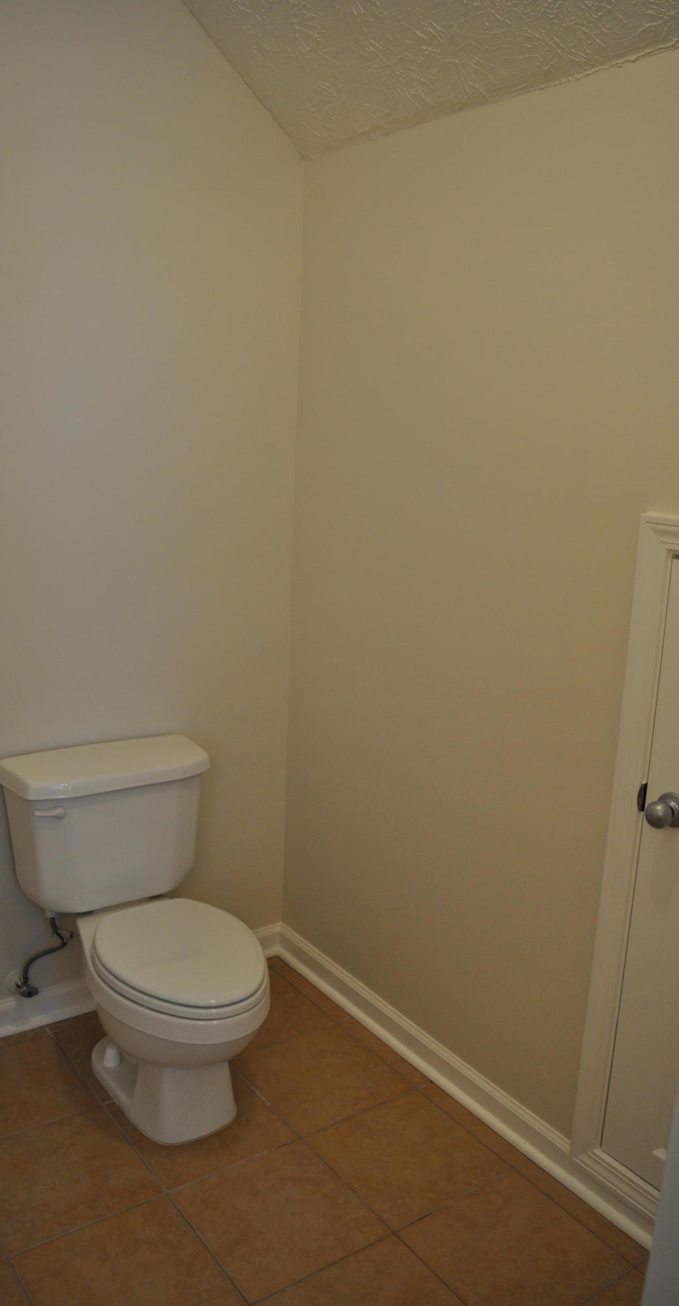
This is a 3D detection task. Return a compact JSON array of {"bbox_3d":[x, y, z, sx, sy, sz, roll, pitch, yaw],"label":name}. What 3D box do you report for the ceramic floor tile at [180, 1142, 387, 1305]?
[{"bbox_3d":[-0.121,1.128,1.960,0.332,0.010,0.332,-6,15,-35],"label":"ceramic floor tile"}]

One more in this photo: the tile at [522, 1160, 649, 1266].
[{"bbox_3d":[0.492,1.142,2.002,0.052,0.010,0.330,-6,15,-35],"label":"tile"}]

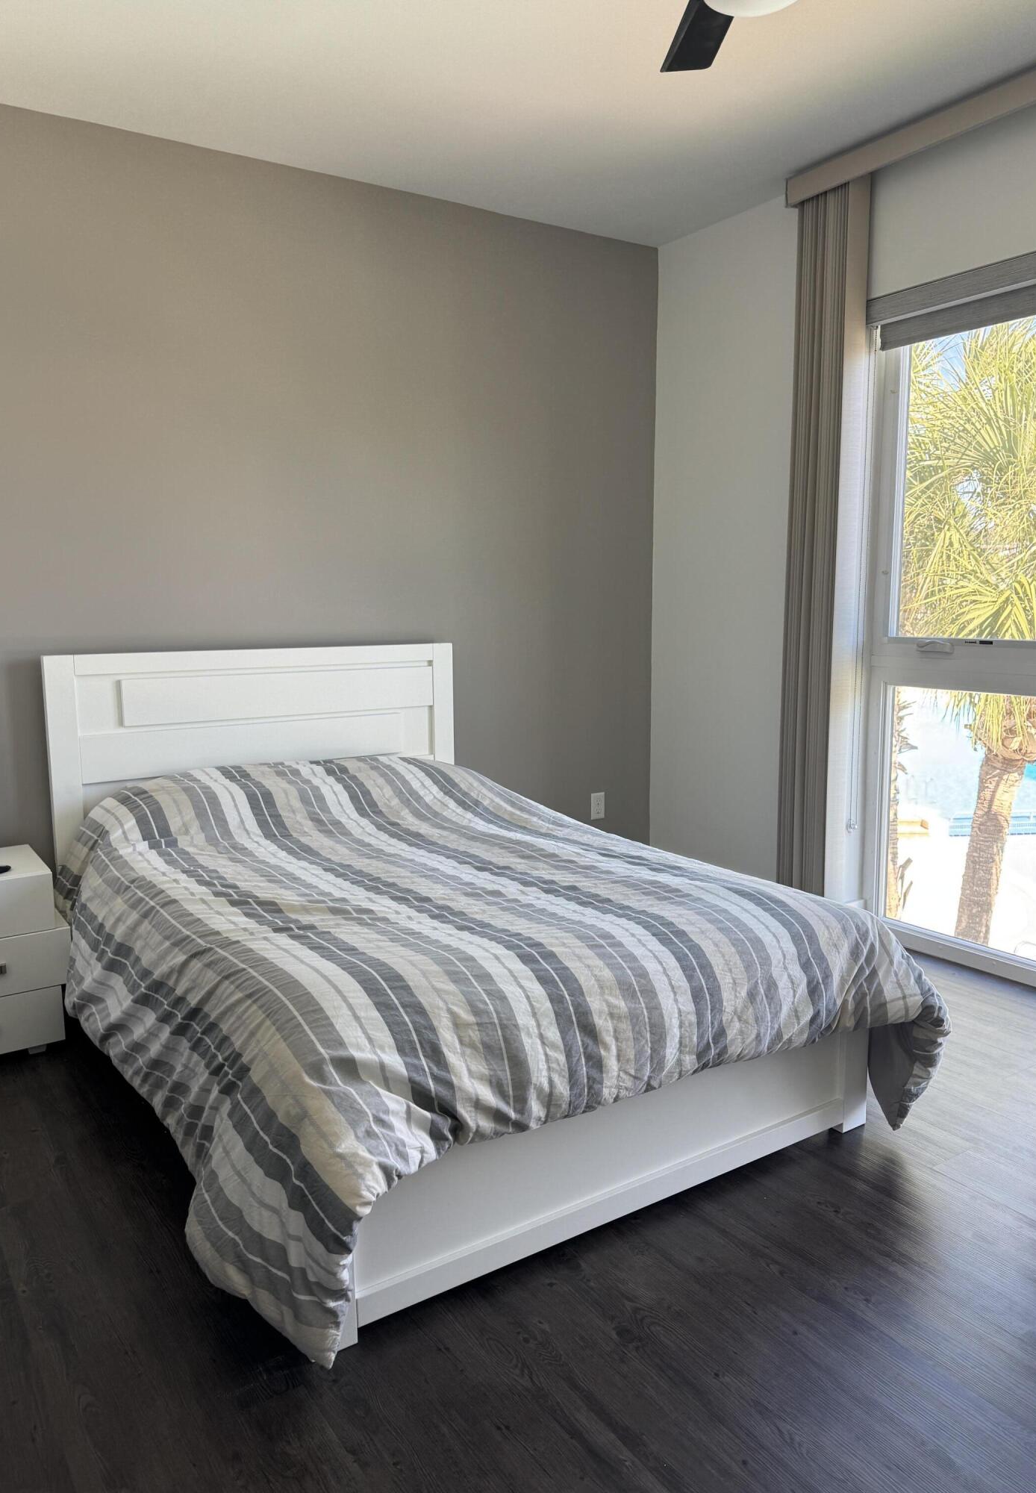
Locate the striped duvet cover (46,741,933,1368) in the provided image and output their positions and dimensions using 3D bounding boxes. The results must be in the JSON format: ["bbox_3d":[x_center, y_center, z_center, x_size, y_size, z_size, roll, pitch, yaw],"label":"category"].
[{"bbox_3d":[-0.253,0.480,2.808,1.760,0.690,2.070,-5,10,-33],"label":"striped duvet cover"}]

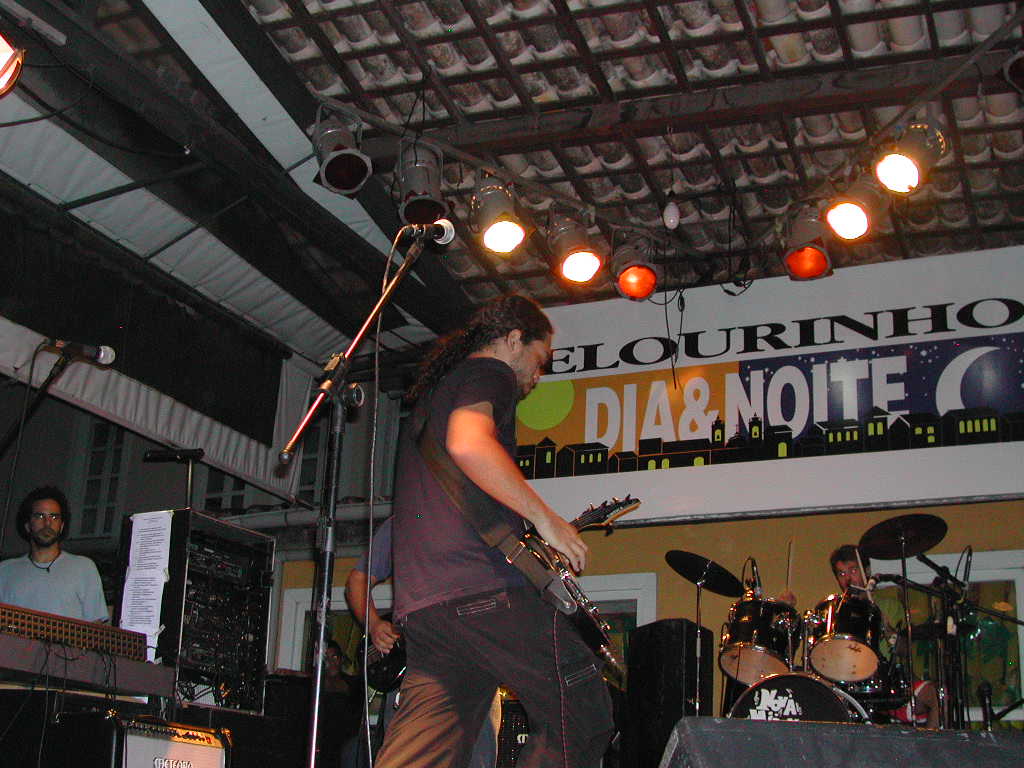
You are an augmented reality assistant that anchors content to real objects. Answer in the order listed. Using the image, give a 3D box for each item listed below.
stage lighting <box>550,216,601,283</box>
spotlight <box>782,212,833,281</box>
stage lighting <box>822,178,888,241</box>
[{"bbox_3d":[0.330,-0.706,6.472,0.255,0.370,0.255,5,-50,-15],"label":"stage lighting"},{"bbox_3d":[1.472,-0.717,6.212,0.255,0.370,0.255,-1,-44,11],"label":"spotlight"},{"bbox_3d":[1.665,-0.859,5.961,0.255,0.255,0.370,-10,28,40],"label":"stage lighting"}]

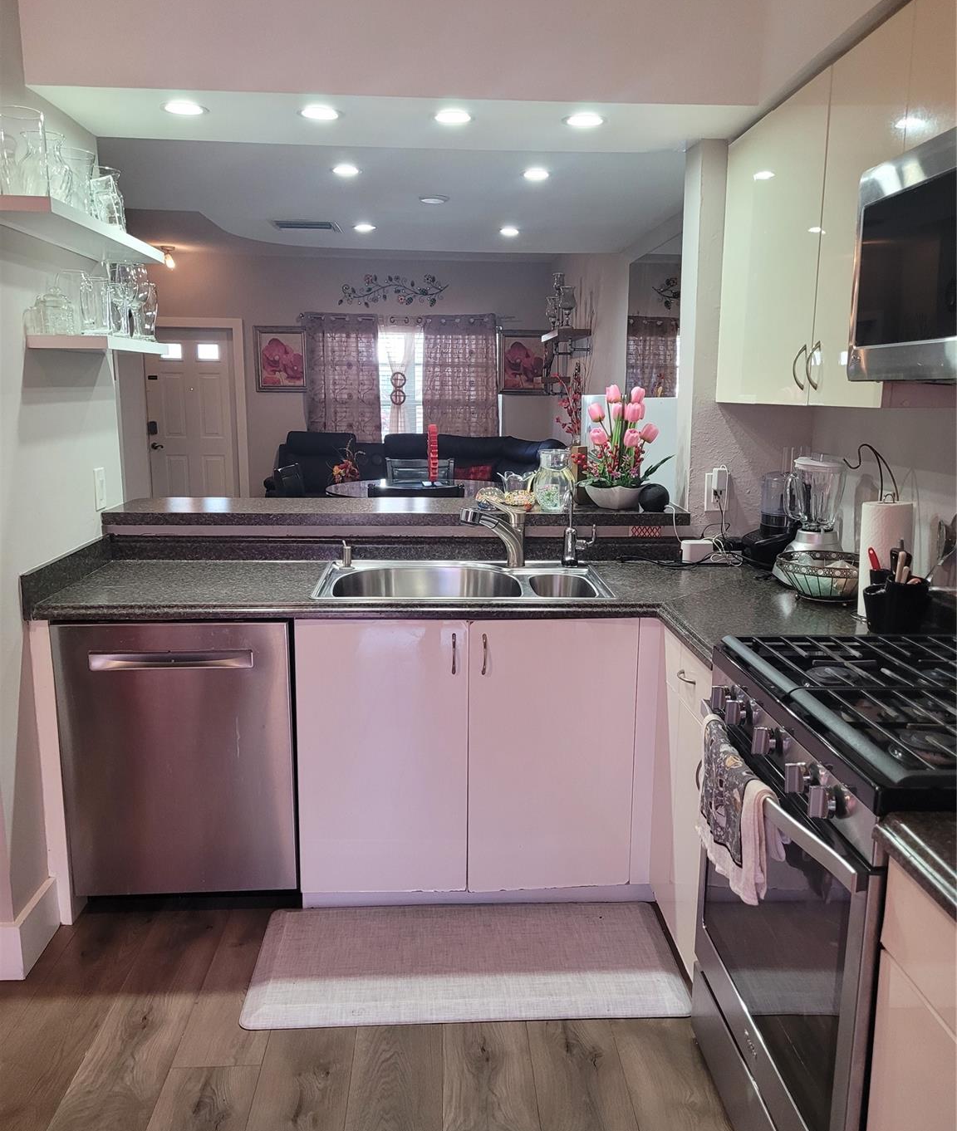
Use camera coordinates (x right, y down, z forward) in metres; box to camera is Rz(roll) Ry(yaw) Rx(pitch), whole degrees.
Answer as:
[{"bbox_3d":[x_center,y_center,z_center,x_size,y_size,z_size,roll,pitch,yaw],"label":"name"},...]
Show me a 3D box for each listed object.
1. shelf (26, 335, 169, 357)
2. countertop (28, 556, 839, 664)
[{"bbox_3d":[-1.093,-0.643,2.807,0.208,0.034,0.585,0,11,-3],"label":"shelf"},{"bbox_3d":[-0.025,0.112,2.598,2.265,0.042,1.070,0,11,-3],"label":"countertop"}]

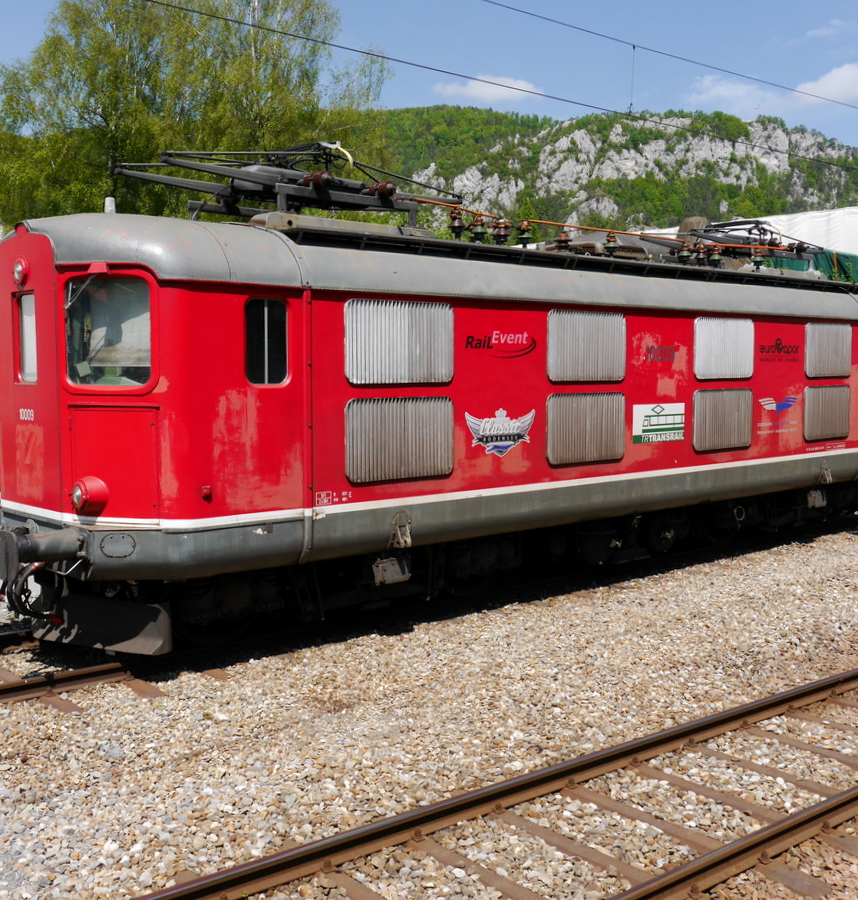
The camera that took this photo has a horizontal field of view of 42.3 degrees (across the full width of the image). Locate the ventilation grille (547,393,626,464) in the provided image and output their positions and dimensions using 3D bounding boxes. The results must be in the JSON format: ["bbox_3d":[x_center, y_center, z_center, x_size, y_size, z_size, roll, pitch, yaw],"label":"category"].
[{"bbox_3d":[1.619,-0.223,11.473,1.261,0.721,0.060,-4,6,-43],"label":"ventilation grille"}]

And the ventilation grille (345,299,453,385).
[{"bbox_3d":[-0.255,-0.936,9.675,1.260,0.713,0.060,-4,6,-43],"label":"ventilation grille"}]

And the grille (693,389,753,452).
[{"bbox_3d":[3.485,-0.362,13.197,1.274,0.720,0.060,-4,6,-43],"label":"grille"}]

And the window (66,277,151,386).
[{"bbox_3d":[-2.420,-0.896,8.431,0.705,0.825,0.080,1,5,13],"label":"window"}]

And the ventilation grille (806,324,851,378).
[{"bbox_3d":[5.332,-1.330,14.840,1.267,0.718,0.060,-4,6,-43],"label":"ventilation grille"}]

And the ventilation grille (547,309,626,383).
[{"bbox_3d":[1.618,-1.065,11.407,1.262,0.710,0.060,-4,6,-43],"label":"ventilation grille"}]

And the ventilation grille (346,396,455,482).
[{"bbox_3d":[-0.256,-0.100,9.739,1.265,0.721,0.060,-4,6,-43],"label":"ventilation grille"}]

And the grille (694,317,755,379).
[{"bbox_3d":[3.487,-1.200,13.135,1.272,0.711,0.060,-4,6,-43],"label":"grille"}]

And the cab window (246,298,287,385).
[{"bbox_3d":[-1.290,-0.855,8.774,0.399,0.680,0.060,-4,6,-43],"label":"cab window"}]

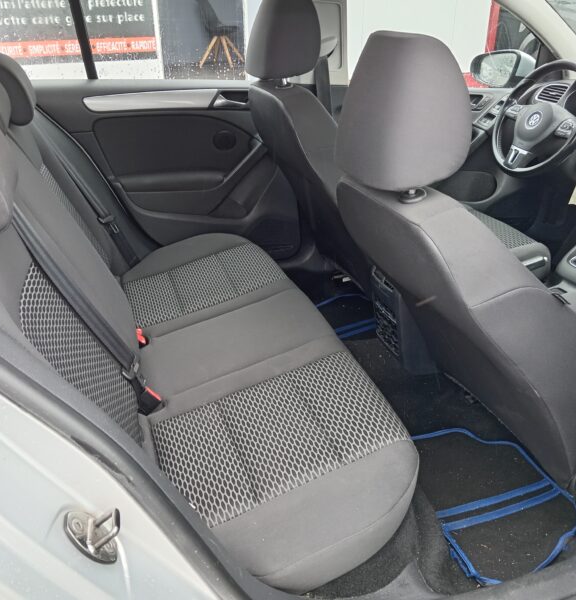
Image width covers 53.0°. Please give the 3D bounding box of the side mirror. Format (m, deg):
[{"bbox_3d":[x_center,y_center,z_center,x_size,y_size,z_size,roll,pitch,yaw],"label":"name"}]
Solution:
[{"bbox_3d":[0.873,-0.945,2.352,0.130,0.148,0.215,-22,35,-34],"label":"side mirror"}]

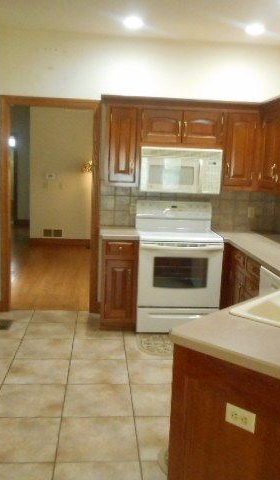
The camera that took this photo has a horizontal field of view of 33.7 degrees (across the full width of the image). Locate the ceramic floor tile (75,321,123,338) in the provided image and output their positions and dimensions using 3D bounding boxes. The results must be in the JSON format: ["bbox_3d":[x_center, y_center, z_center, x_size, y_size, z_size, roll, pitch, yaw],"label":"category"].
[{"bbox_3d":[-0.382,0.857,4.348,0.440,0.010,0.431,1,9,-5],"label":"ceramic floor tile"}]

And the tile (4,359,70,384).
[{"bbox_3d":[-0.757,0.989,3.466,0.440,0.010,0.431,1,9,-5],"label":"tile"}]

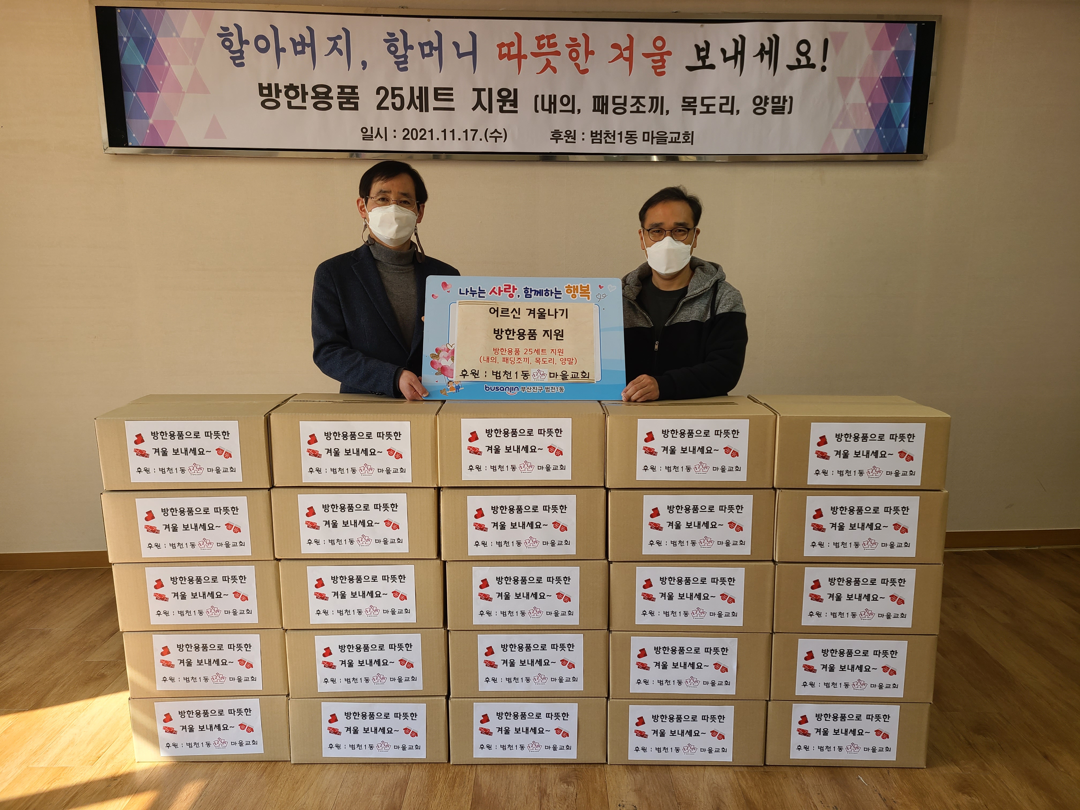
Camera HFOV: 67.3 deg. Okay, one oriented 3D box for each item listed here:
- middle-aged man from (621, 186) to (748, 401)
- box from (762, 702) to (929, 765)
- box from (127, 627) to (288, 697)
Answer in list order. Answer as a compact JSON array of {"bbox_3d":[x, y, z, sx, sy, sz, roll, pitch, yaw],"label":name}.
[{"bbox_3d":[0.419,0.121,2.694,0.510,1.660,0.400,2,11,9],"label":"middle-aged man"},{"bbox_3d":[0.871,0.896,2.454,0.446,0.201,0.345,0,11,2],"label":"box"},{"bbox_3d":[-0.947,0.704,2.459,0.451,0.203,0.330,-1,11,-2],"label":"box"}]

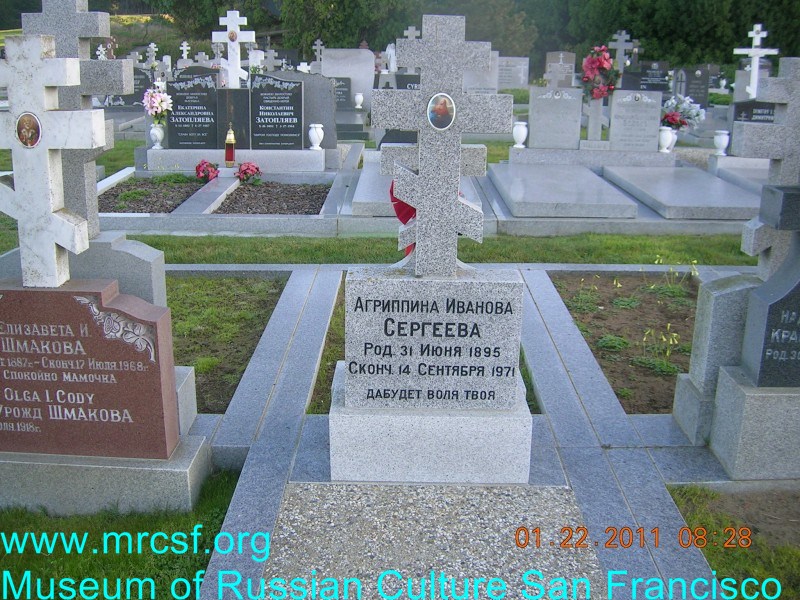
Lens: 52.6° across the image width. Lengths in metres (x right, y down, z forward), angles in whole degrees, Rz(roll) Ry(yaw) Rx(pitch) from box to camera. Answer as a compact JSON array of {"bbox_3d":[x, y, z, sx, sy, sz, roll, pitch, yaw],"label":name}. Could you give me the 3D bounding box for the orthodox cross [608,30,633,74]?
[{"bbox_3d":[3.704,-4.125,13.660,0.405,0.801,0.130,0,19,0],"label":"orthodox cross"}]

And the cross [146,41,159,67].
[{"bbox_3d":[-7.189,-7.131,23.566,0.326,0.668,0.120,1,17,0],"label":"cross"}]

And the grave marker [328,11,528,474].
[{"bbox_3d":[0.109,-0.128,2.573,0.655,1.464,0.240,1,18,1],"label":"grave marker"}]

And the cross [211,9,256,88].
[{"bbox_3d":[-1.621,-2.454,7.948,0.418,0.723,0.110,1,17,0],"label":"cross"}]

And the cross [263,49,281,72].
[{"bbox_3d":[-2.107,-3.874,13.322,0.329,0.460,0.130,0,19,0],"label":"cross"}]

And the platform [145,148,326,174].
[{"bbox_3d":[-1.642,-1.448,8.253,1.780,0.220,0.340,0,19,0],"label":"platform"}]

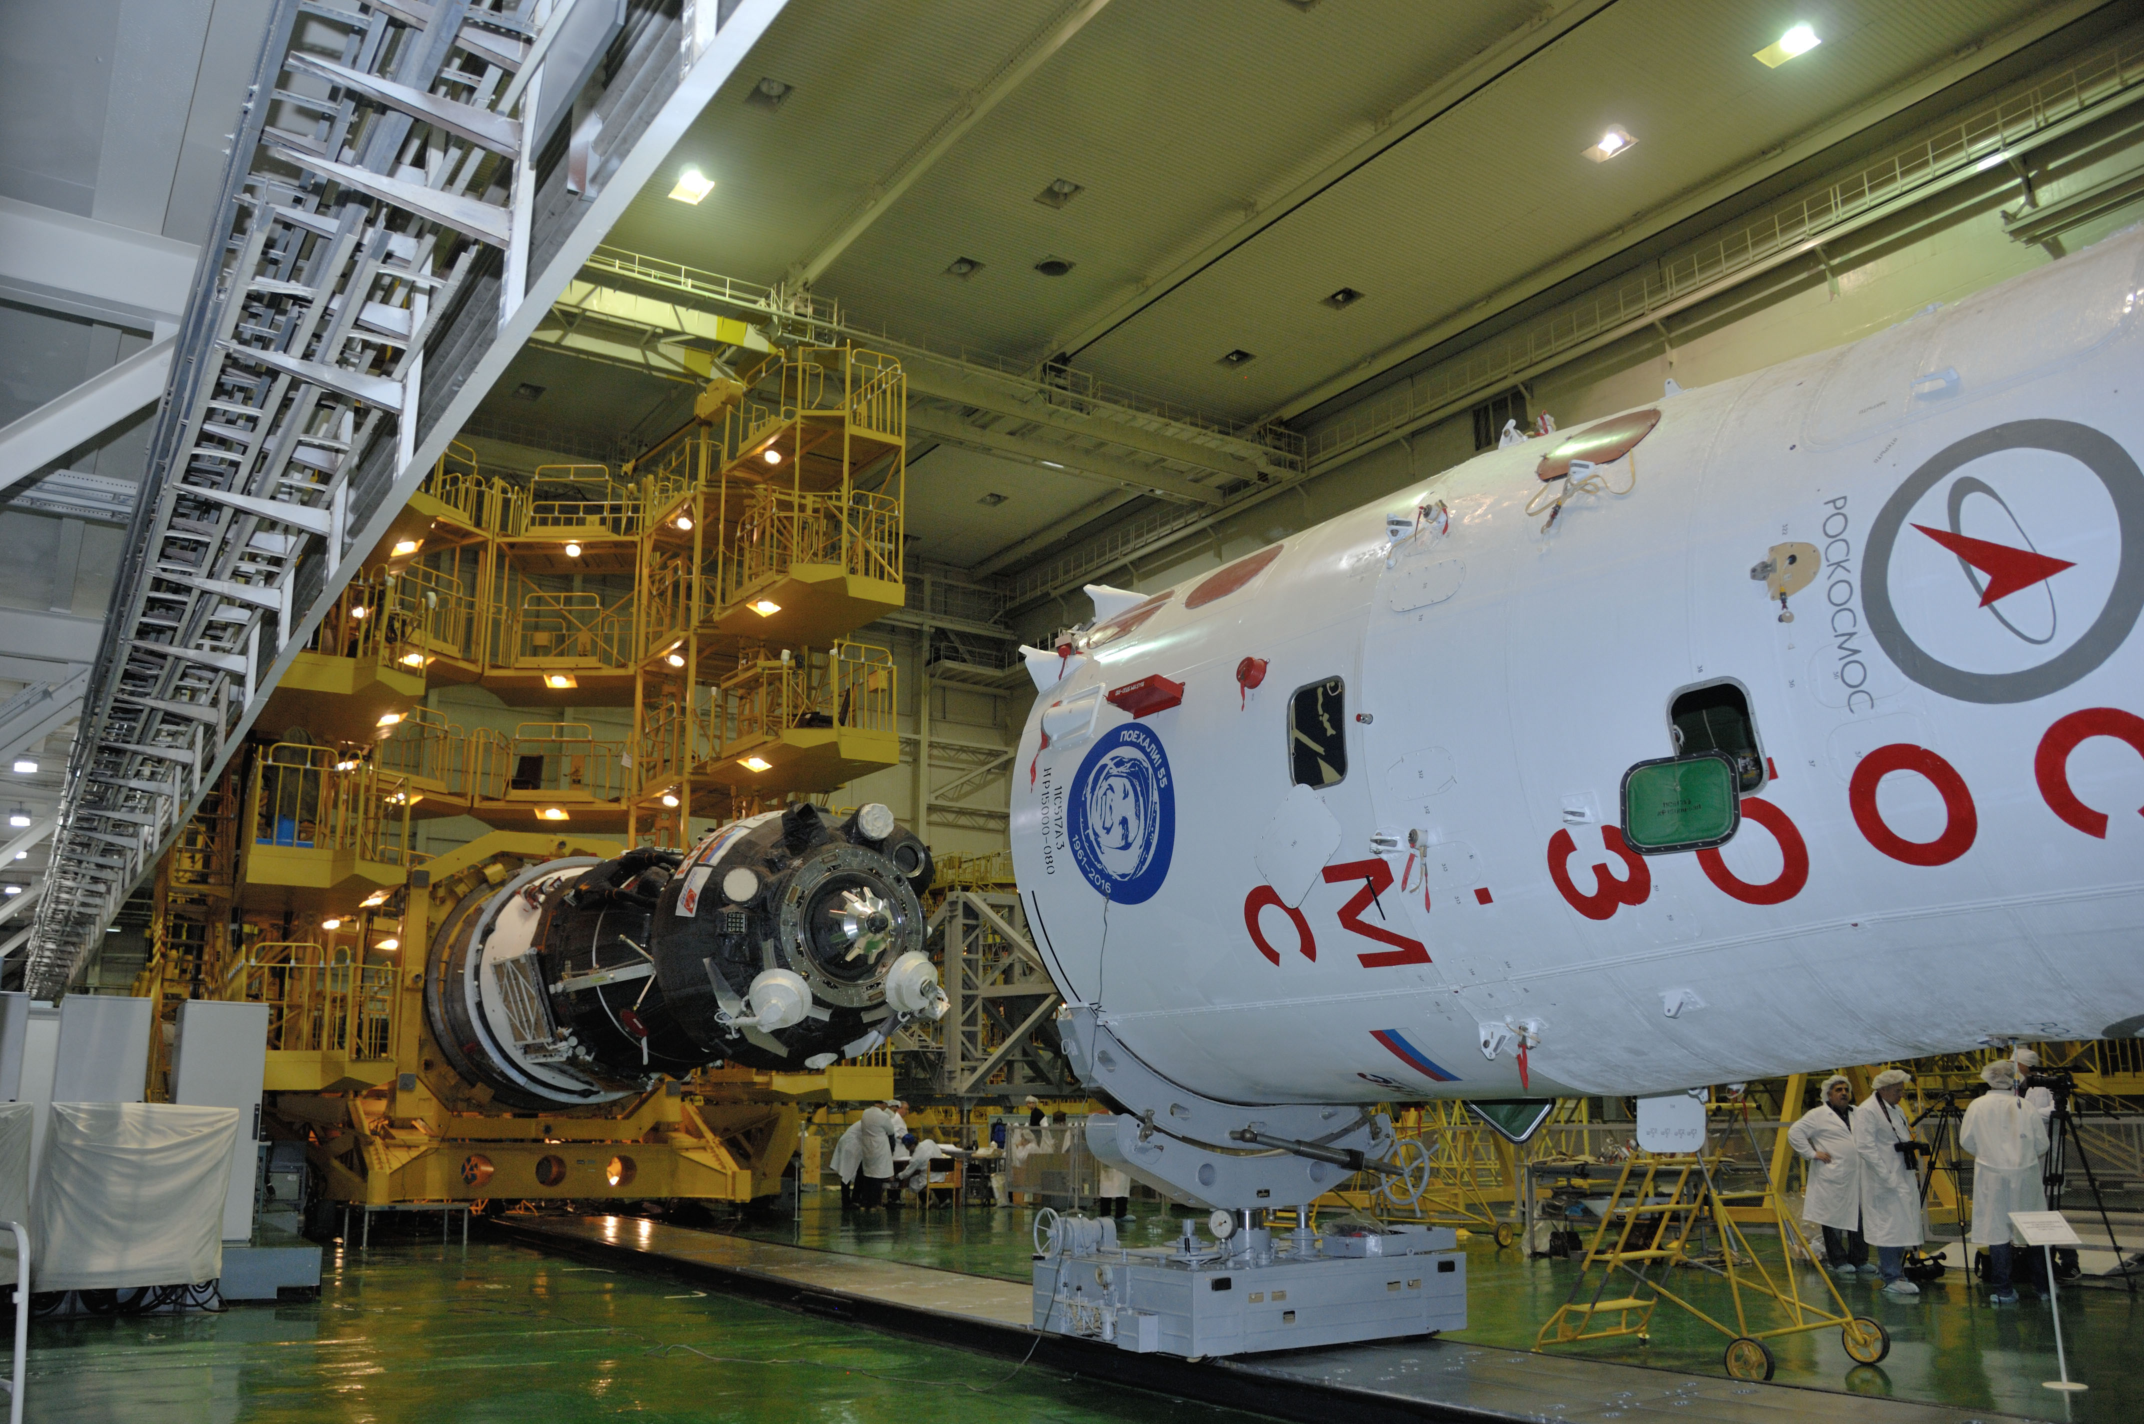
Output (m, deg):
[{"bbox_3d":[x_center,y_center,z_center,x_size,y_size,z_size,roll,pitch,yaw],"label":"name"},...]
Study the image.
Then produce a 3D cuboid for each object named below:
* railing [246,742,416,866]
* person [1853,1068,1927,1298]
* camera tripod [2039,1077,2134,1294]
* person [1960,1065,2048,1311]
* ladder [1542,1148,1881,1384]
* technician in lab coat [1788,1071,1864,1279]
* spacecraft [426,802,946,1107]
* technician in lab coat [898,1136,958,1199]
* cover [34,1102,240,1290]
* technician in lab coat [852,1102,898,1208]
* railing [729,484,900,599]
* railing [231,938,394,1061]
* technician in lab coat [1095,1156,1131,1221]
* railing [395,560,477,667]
[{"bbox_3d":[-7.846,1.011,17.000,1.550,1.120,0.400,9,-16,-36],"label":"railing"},{"bbox_3d":[6.447,3.709,12.679,0.550,1.740,0.450,12,-19,-43],"label":"person"},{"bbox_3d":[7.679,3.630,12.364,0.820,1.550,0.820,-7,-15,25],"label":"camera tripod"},{"bbox_3d":[7.163,3.609,12.401,0.600,1.760,0.420,-4,-14,14],"label":"person"},{"bbox_3d":[3.730,3.176,9.692,1.240,1.470,1.870,9,-17,-33],"label":"ladder"},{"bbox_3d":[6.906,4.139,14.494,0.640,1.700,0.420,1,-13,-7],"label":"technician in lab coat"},{"bbox_3d":[-3.804,2.484,16.029,2.960,2.960,7.900,9,-17,-33],"label":"spacecraft"},{"bbox_3d":[-2.091,6.679,23.516,0.800,1.020,0.550,-2,-13,5],"label":"technician in lab coat"},{"bbox_3d":[-6.955,3.612,11.961,1.240,1.380,0.650,9,-17,-33],"label":"cover"},{"bbox_3d":[-2.899,6.435,23.585,0.500,1.620,0.480,-10,-16,36],"label":"technician in lab coat"},{"bbox_3d":[-3.632,-2.203,22.614,1.950,1.380,1.900,9,-17,-33],"label":"railing"},{"bbox_3d":[-8.310,3.236,17.585,1.620,1.300,1.500,9,-17,-33],"label":"railing"},{"bbox_3d":[0.570,5.745,21.094,0.400,1.700,0.500,-10,-16,35],"label":"technician in lab coat"},{"bbox_3d":[-9.213,-1.428,23.400,0.120,1.200,1.500,-6,-14,23],"label":"railing"}]

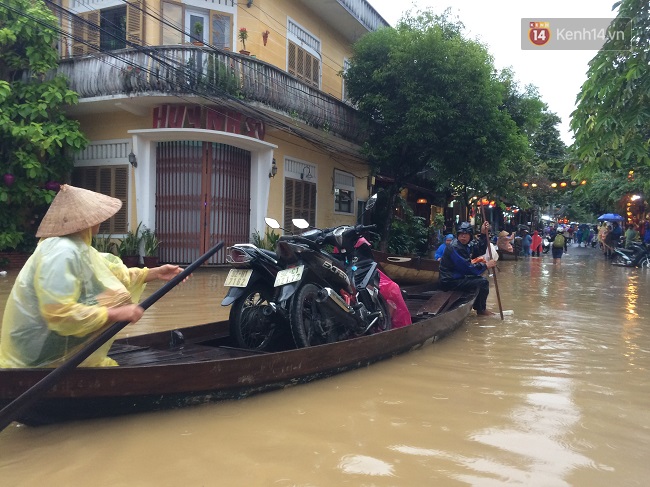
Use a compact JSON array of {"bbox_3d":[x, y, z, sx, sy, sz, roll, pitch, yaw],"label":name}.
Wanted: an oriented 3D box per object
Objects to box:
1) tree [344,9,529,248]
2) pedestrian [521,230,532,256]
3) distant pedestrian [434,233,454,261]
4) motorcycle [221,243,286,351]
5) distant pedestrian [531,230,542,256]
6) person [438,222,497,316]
[{"bbox_3d":[3.142,-2.826,15.200,5.200,7.350,5.000,1,1,27],"label":"tree"},{"bbox_3d":[10.577,0.003,28.500,0.450,1.530,0.520,1,1,27],"label":"pedestrian"},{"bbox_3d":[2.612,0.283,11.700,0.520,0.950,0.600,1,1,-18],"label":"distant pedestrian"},{"bbox_3d":[-0.276,0.283,4.639,0.680,1.060,1.900,1,1,26],"label":"motorcycle"},{"bbox_3d":[11.074,0.036,28.500,0.620,1.500,0.450,1,1,24],"label":"distant pedestrian"},{"bbox_3d":[1.702,0.302,6.500,0.720,1.120,0.580,1,1,26],"label":"person"}]

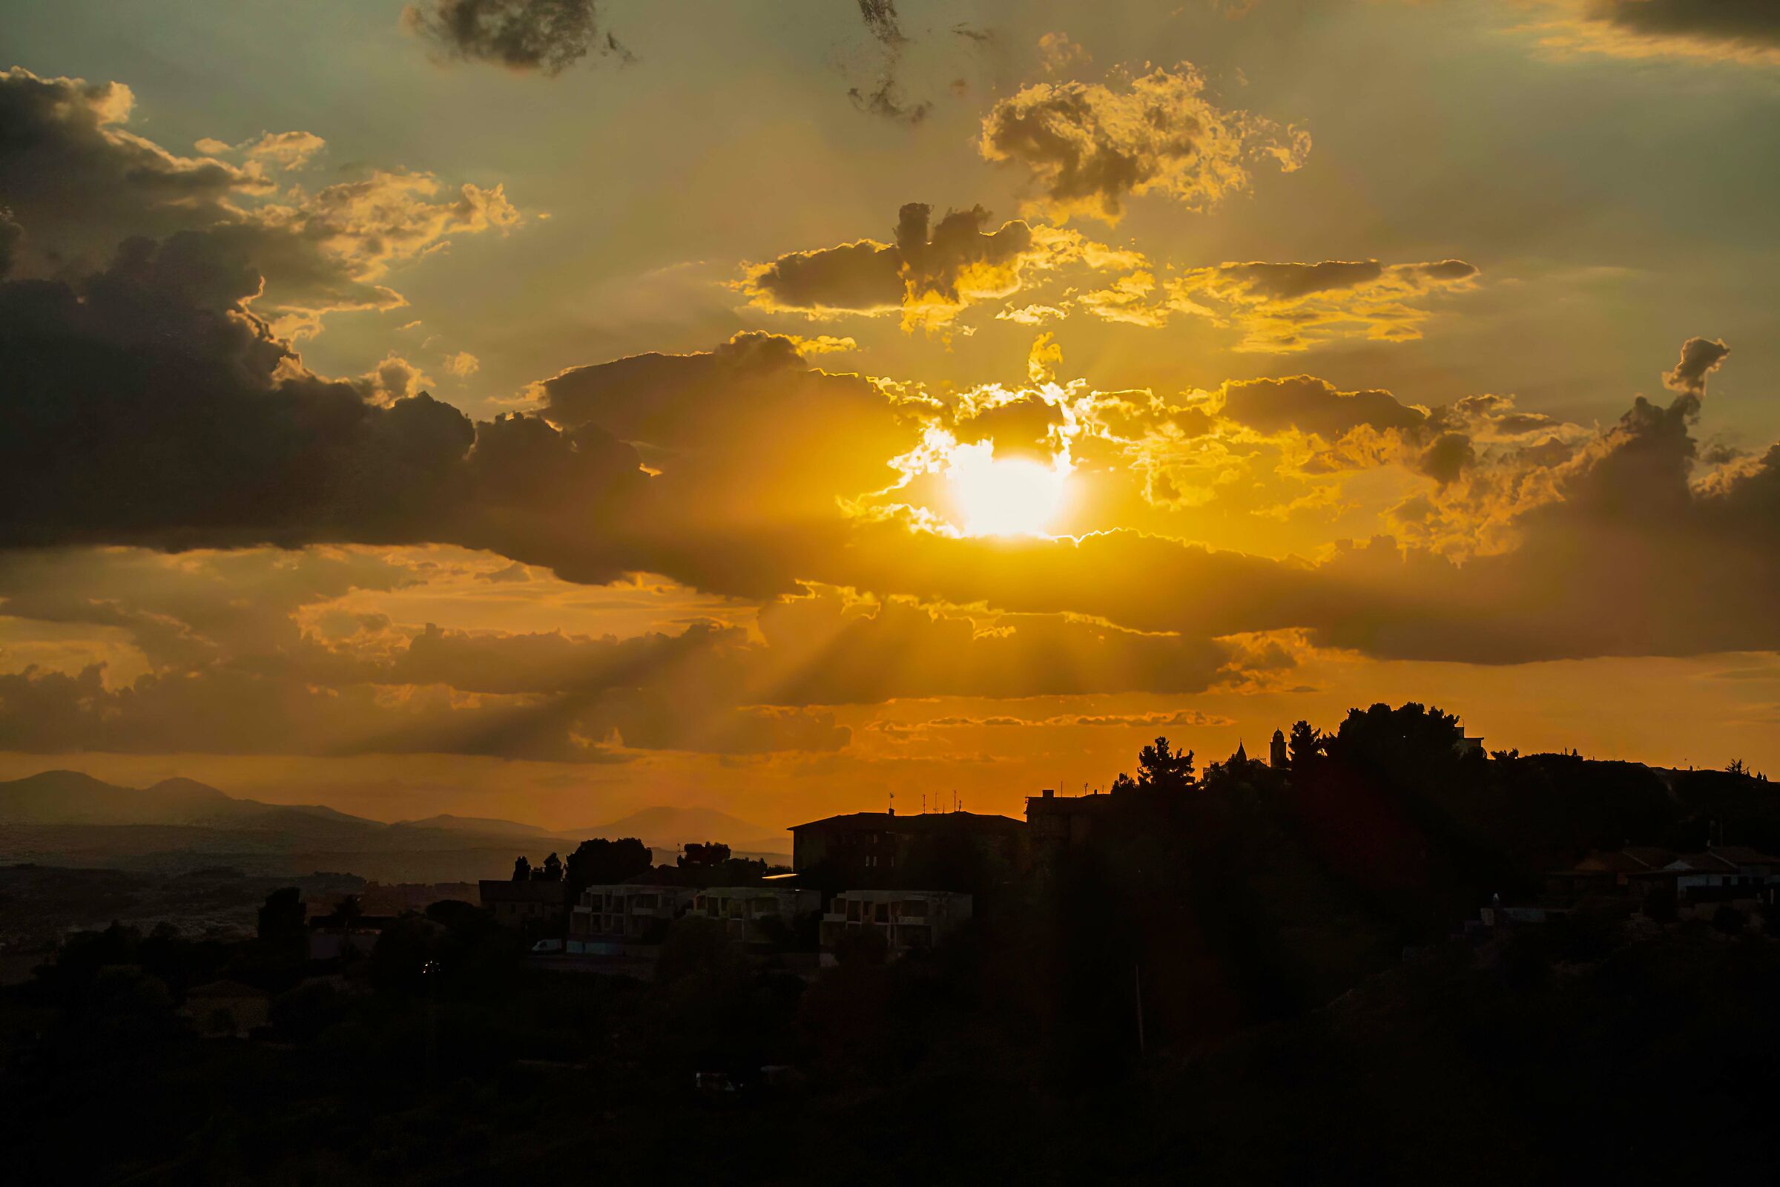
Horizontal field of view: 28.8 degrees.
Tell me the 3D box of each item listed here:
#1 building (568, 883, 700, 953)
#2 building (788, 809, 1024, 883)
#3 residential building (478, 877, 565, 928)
[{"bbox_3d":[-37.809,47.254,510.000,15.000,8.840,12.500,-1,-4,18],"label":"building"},{"bbox_3d":[2.511,37.585,500.000,33.000,12.090,14.000,0,-4,-5],"label":"building"},{"bbox_3d":[-55.797,47.167,525.000,13.300,7.400,9.500,0,-4,-5],"label":"residential building"}]

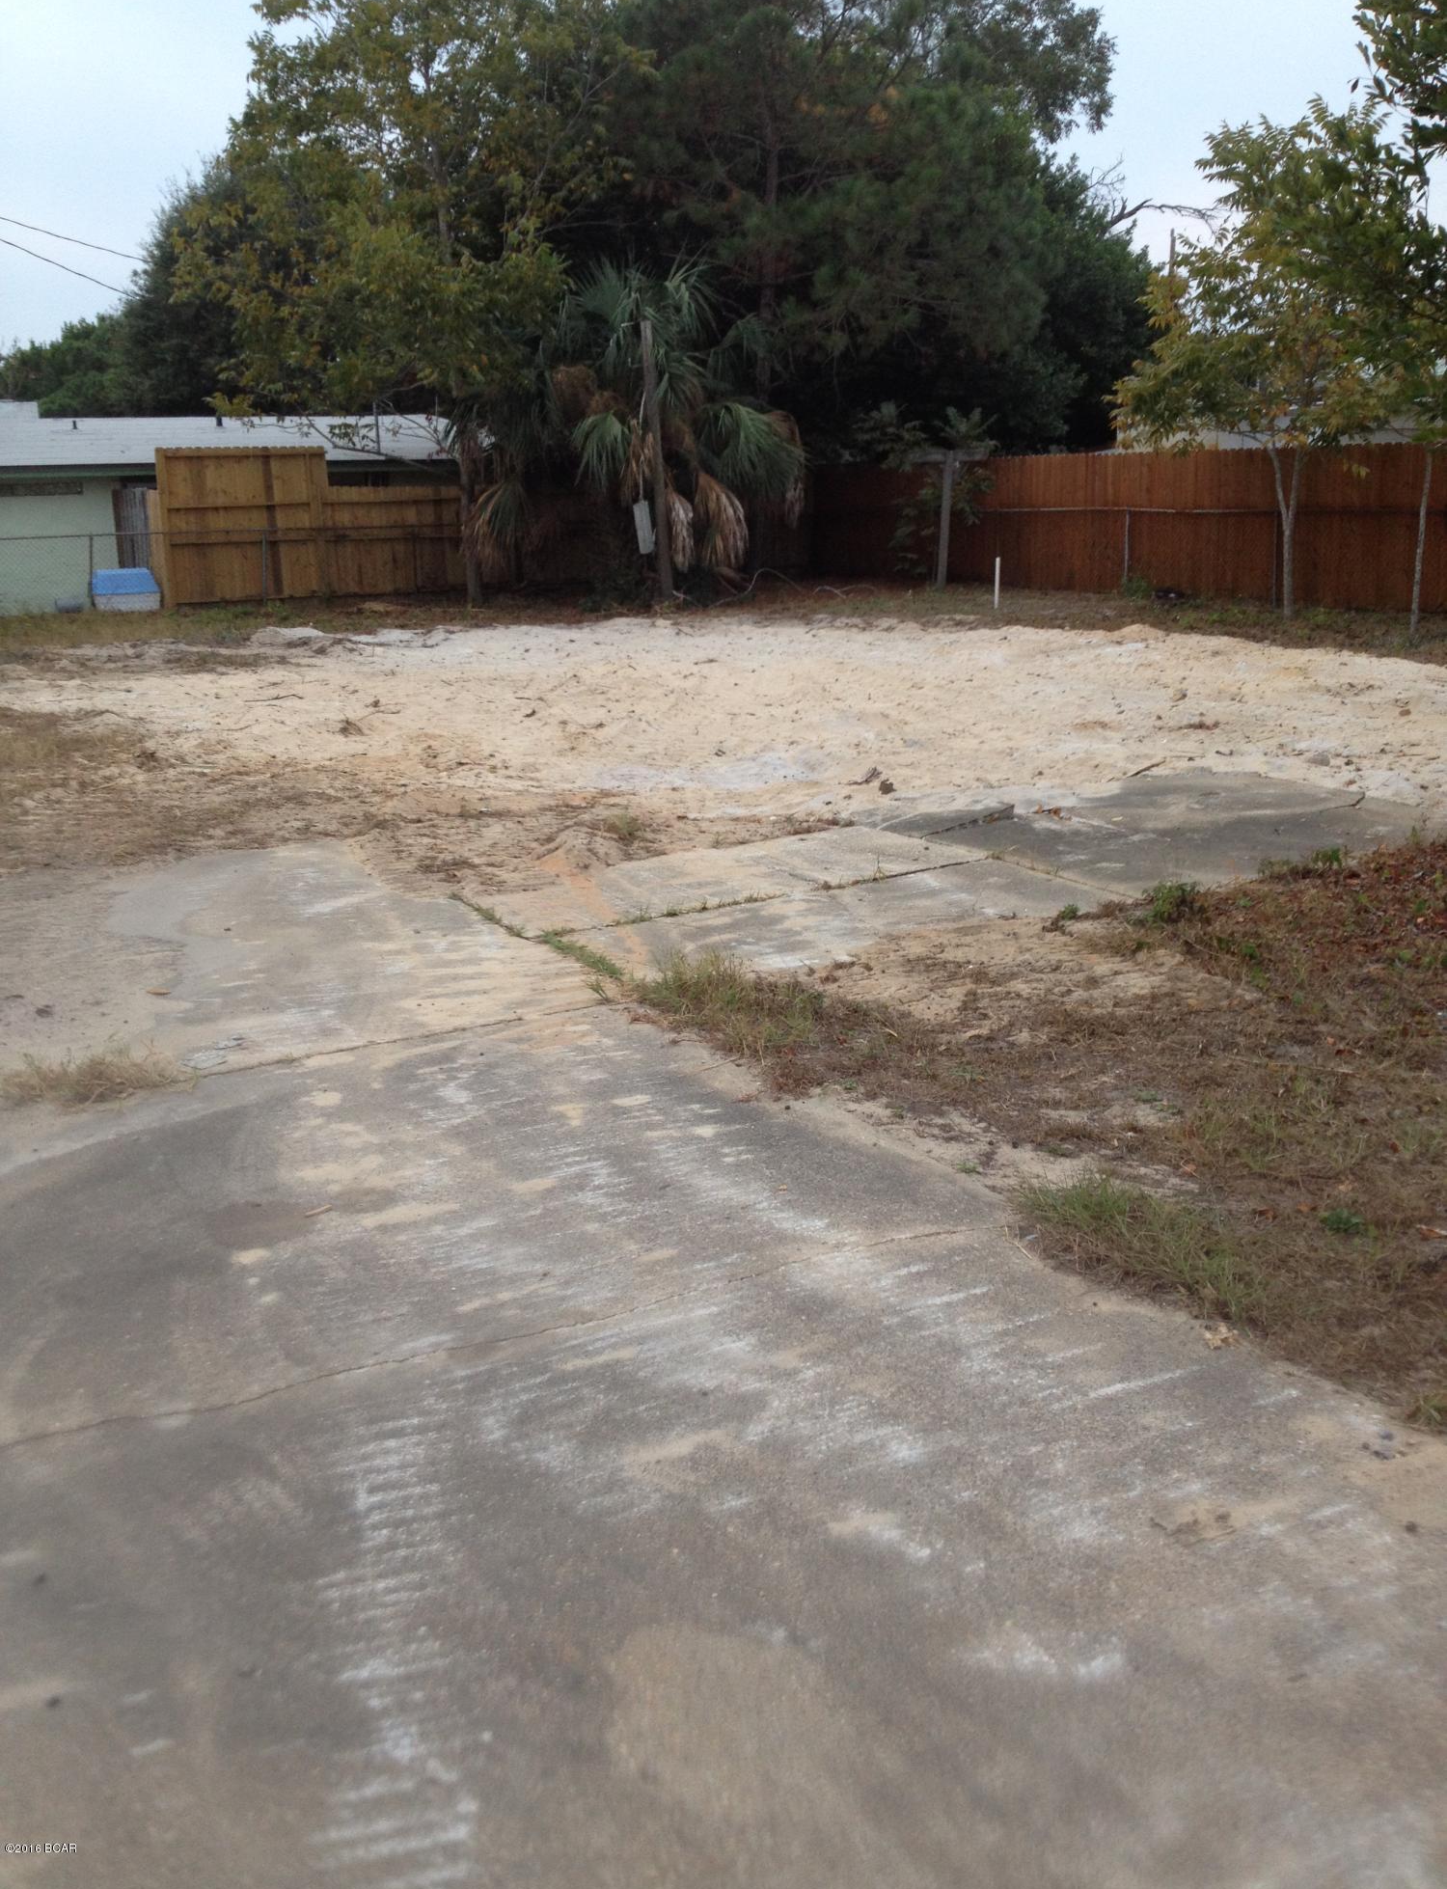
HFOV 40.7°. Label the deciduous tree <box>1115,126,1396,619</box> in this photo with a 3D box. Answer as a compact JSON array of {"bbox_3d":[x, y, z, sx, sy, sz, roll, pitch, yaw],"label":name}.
[{"bbox_3d":[5.592,-5.918,20.413,2.934,4.985,2.900,-2,14,0],"label":"deciduous tree"}]

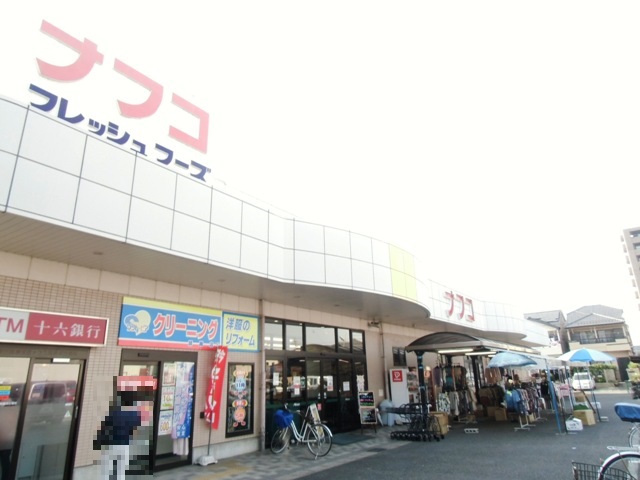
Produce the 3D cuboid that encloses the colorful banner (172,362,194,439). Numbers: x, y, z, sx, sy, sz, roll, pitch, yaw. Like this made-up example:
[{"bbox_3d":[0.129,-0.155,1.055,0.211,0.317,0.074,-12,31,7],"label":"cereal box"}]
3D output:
[{"bbox_3d":[-2.834,3.331,9.259,0.040,1.490,0.460,-13,-21,33],"label":"colorful banner"}]

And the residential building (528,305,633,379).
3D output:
[{"bbox_3d":[28.355,11.685,48.472,8.800,8.300,8.500,-13,-21,33],"label":"residential building"}]

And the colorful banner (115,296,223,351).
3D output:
[{"bbox_3d":[-3.037,1.822,9.402,0.100,0.930,2.530,-13,-21,33],"label":"colorful banner"}]

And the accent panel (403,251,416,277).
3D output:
[{"bbox_3d":[2.610,0.727,13.006,0.060,0.690,0.800,-11,-20,28],"label":"accent panel"}]

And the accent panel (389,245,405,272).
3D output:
[{"bbox_3d":[2.162,0.535,12.371,0.060,0.690,0.800,-14,-22,35],"label":"accent panel"}]

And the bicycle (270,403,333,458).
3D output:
[{"bbox_3d":[-0.512,4.337,10.127,1.800,1.070,0.560,-12,-20,29],"label":"bicycle"}]

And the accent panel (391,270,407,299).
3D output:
[{"bbox_3d":[2.178,1.190,12.162,0.060,0.690,0.800,-14,-22,35],"label":"accent panel"}]

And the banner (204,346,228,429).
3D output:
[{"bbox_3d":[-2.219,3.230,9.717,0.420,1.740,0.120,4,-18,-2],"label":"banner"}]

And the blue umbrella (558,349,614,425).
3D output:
[{"bbox_3d":[9.914,5.239,16.169,2.000,2.520,2.000,-13,-21,33],"label":"blue umbrella"}]

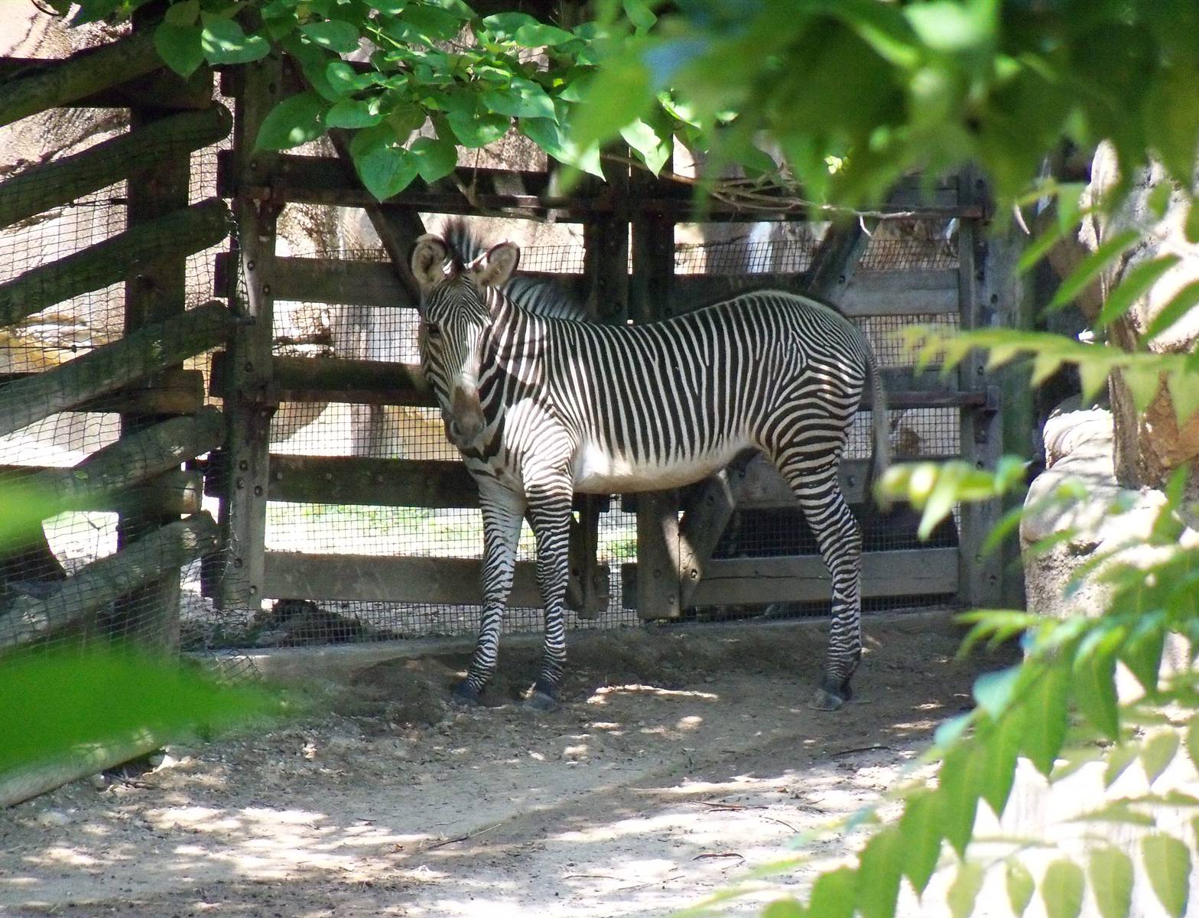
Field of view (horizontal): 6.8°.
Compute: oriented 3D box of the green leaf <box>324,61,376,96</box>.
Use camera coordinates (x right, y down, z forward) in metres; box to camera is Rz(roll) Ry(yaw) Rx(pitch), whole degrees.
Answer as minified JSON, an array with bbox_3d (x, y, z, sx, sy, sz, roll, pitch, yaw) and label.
[{"bbox_3d":[-0.589,-0.903,24.000,0.127,0.074,0.080,0,7,0],"label":"green leaf"}]

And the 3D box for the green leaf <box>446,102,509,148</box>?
[{"bbox_3d":[-0.350,-0.963,29.050,0.181,0.143,0.090,0,4,-6],"label":"green leaf"}]

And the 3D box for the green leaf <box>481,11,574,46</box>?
[{"bbox_3d":[-0.170,-1.020,24.000,0.220,0.070,0.100,0,7,0],"label":"green leaf"}]

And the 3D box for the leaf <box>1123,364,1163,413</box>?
[{"bbox_3d":[0.537,-0.070,10.000,0.041,0.051,0.025,0,7,0],"label":"leaf"}]

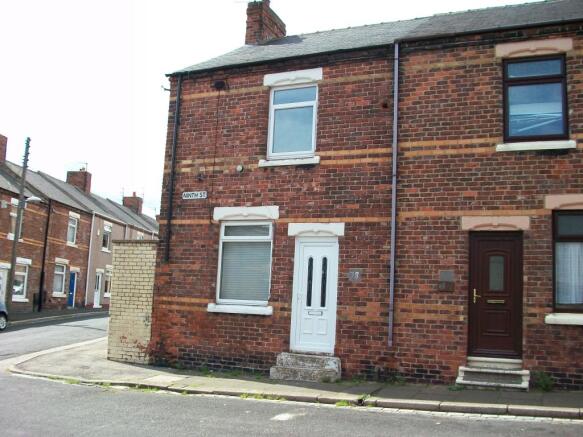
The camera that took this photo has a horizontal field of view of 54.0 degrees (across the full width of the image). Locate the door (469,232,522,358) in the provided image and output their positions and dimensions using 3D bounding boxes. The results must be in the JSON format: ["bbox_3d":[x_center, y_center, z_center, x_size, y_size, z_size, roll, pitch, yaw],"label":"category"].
[{"bbox_3d":[3.428,1.271,9.639,0.860,2.109,0.080,-1,-9,21],"label":"door"}]

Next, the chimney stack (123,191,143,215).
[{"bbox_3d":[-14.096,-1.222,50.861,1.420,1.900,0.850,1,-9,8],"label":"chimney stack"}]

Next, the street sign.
[{"bbox_3d":[-2.065,-0.496,12.249,0.618,0.152,0.025,-1,-9,23],"label":"street sign"}]

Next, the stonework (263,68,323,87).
[{"bbox_3d":[0.053,-2.889,11.774,1.298,0.249,0.120,-1,-9,23],"label":"stonework"}]

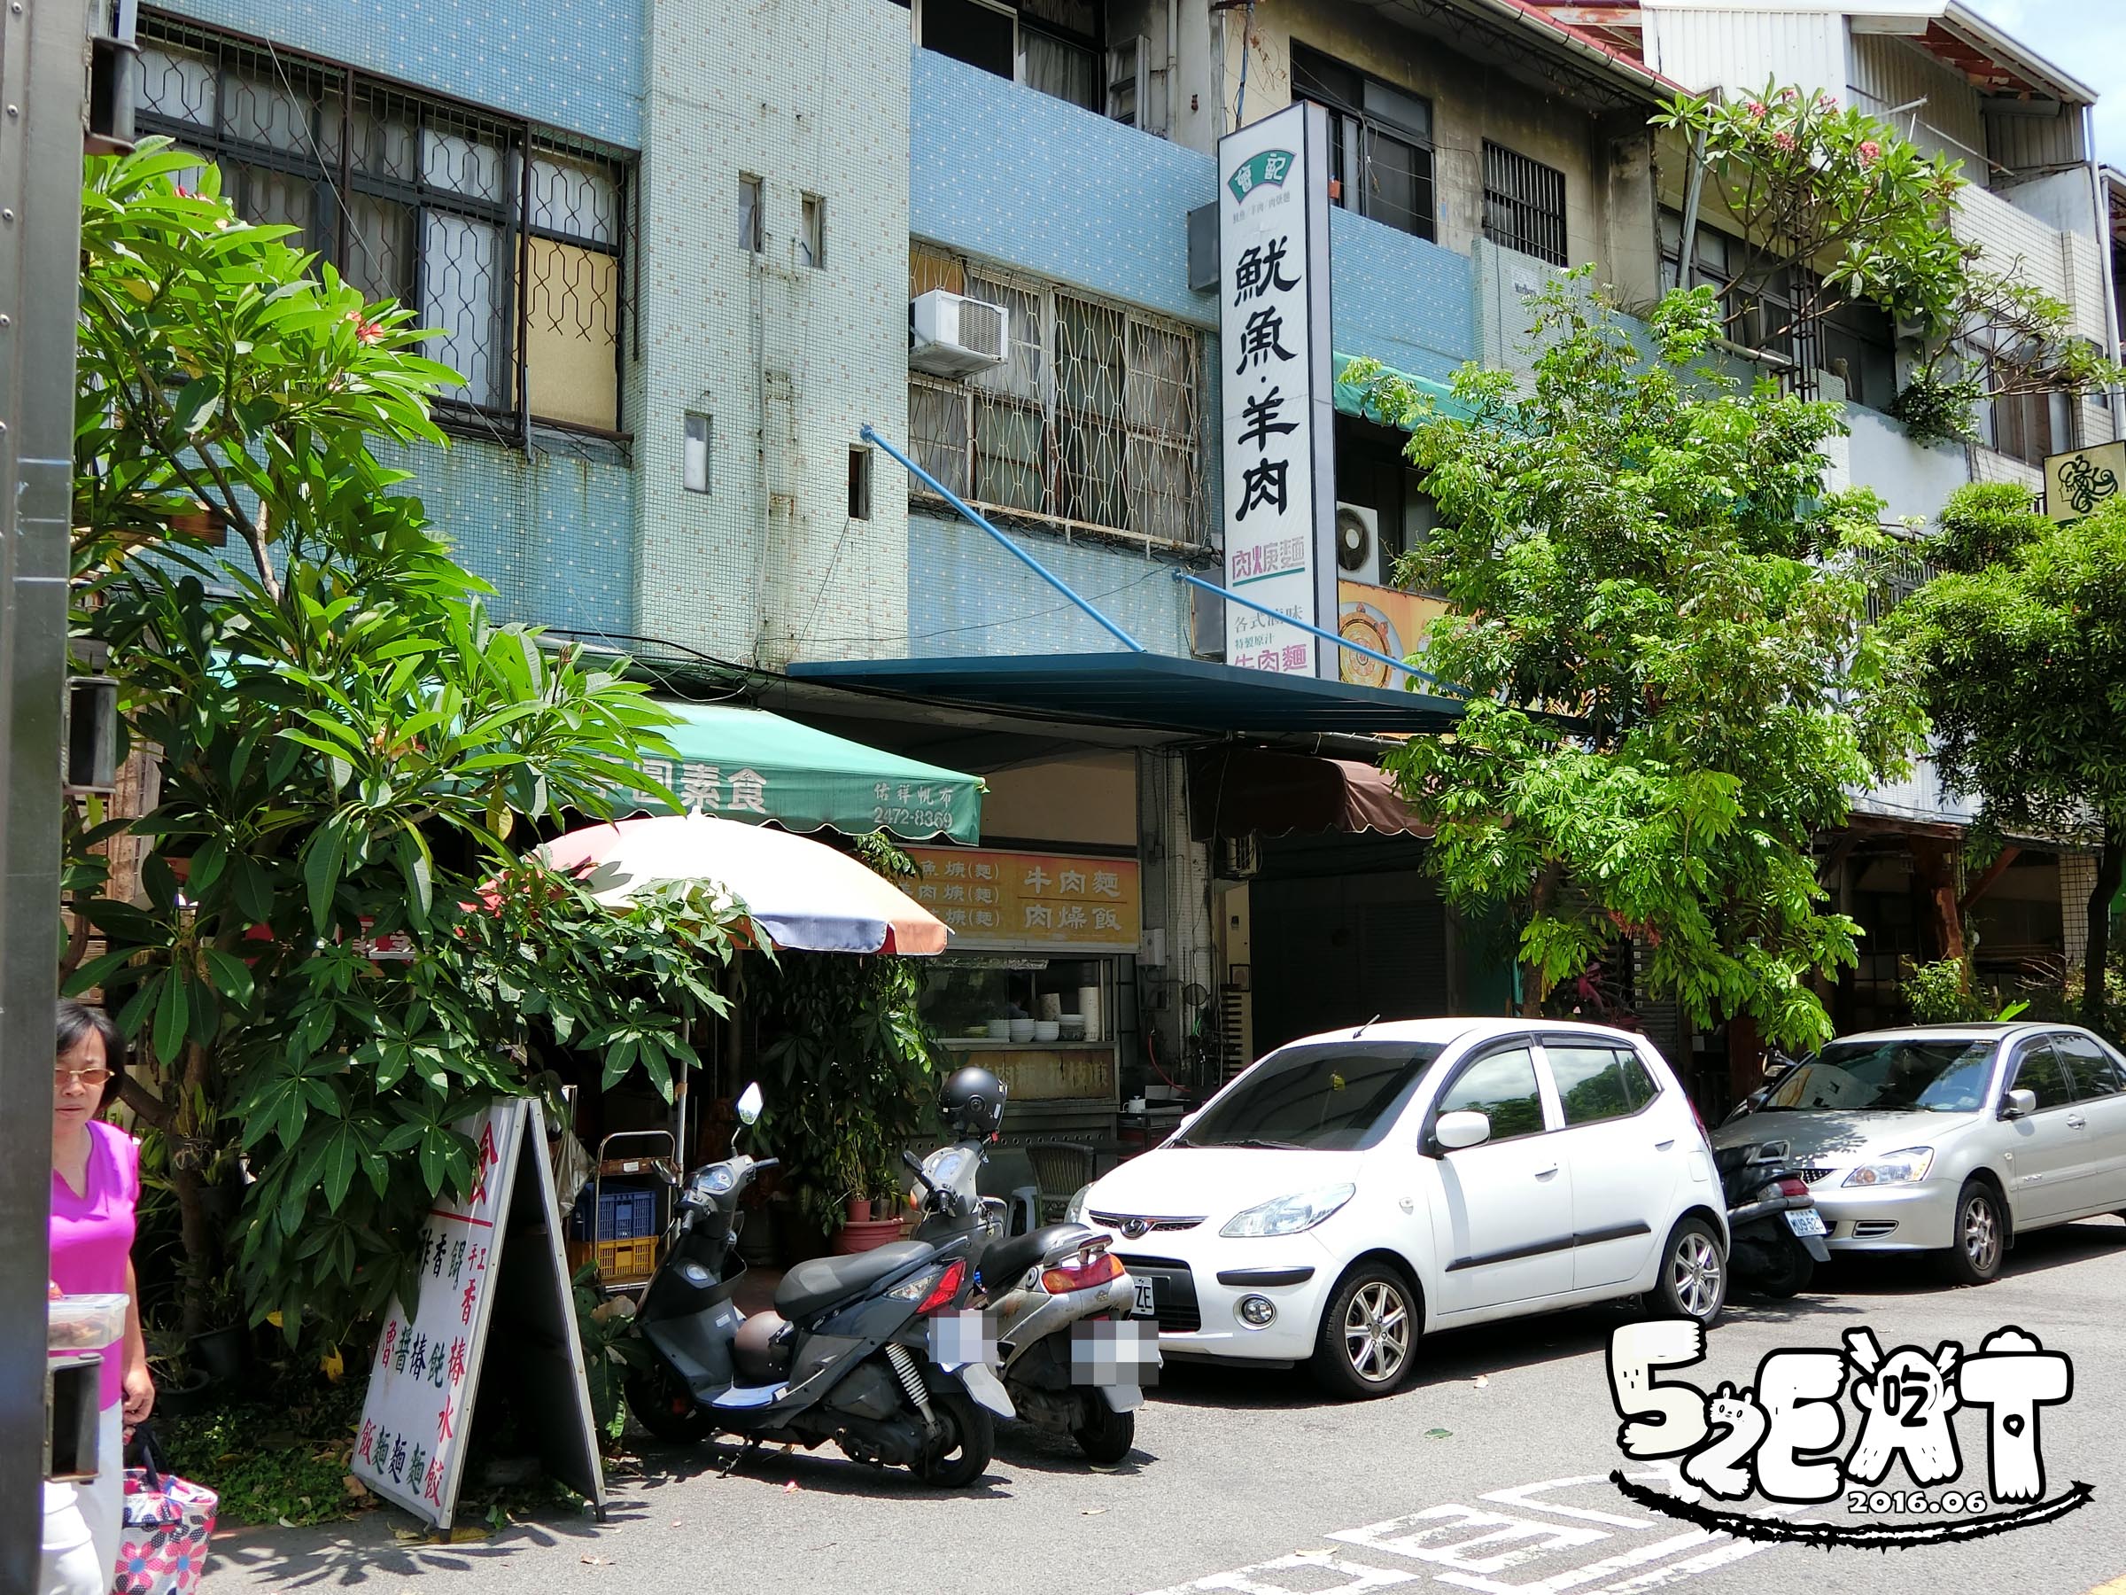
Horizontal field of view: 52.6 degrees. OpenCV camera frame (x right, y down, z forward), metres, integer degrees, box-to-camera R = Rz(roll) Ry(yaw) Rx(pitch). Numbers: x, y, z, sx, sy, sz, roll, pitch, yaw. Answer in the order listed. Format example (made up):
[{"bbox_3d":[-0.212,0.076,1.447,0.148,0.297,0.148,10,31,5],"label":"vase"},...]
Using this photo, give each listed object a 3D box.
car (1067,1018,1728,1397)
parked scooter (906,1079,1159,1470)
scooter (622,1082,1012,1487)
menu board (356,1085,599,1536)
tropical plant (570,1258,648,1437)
[{"bbox_3d":[1.584,1.821,10.129,3.570,1.540,1.600,5,-8,-41],"label":"car"},{"bbox_3d":[-0.134,1.730,7.938,0.680,1.250,1.800,3,-7,-27],"label":"parked scooter"},{"bbox_3d":[-0.835,1.674,7.482,1.820,1.260,0.700,-5,-8,37],"label":"scooter"},{"bbox_3d":[-1.895,1.614,6.965,0.500,1.280,0.970,4,-7,-32],"label":"menu board"},{"bbox_3d":[-1.686,2.023,7.826,0.420,0.650,0.420,5,-8,-41],"label":"tropical plant"}]

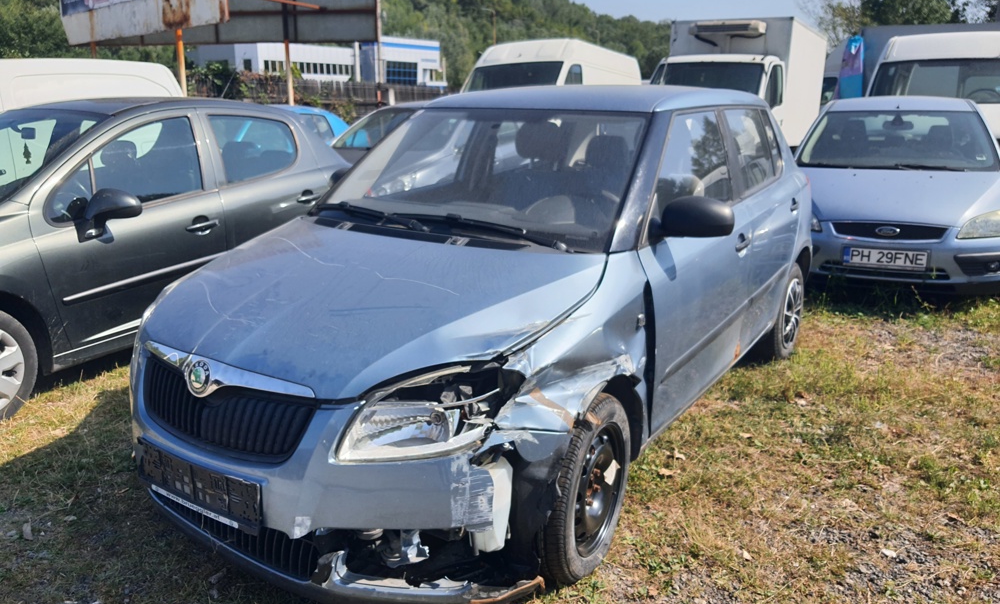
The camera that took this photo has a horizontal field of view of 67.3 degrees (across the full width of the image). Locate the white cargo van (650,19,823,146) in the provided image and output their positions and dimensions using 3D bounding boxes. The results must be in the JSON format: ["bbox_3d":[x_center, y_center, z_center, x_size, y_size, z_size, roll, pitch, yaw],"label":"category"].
[{"bbox_3d":[4.675,-3.834,14.810,2.150,3.000,6.250,9,16,28],"label":"white cargo van"}]

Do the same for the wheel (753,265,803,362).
[{"bbox_3d":[1.570,0.050,4.255,0.190,0.580,0.580,10,17,32],"label":"wheel"}]

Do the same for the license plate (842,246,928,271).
[{"bbox_3d":[2.670,-0.305,5.210,0.520,0.115,0.020,6,16,26],"label":"license plate"}]

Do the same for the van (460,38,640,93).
[{"bbox_3d":[0.881,-3.316,13.565,2.050,2.520,5.700,8,16,25],"label":"van"}]

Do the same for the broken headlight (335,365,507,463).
[{"bbox_3d":[-0.184,0.275,1.839,0.360,0.250,0.370,10,17,32],"label":"broken headlight"}]

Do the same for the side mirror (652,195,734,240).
[{"bbox_3d":[0.665,-0.283,2.547,0.240,0.150,0.130,10,17,32],"label":"side mirror"}]

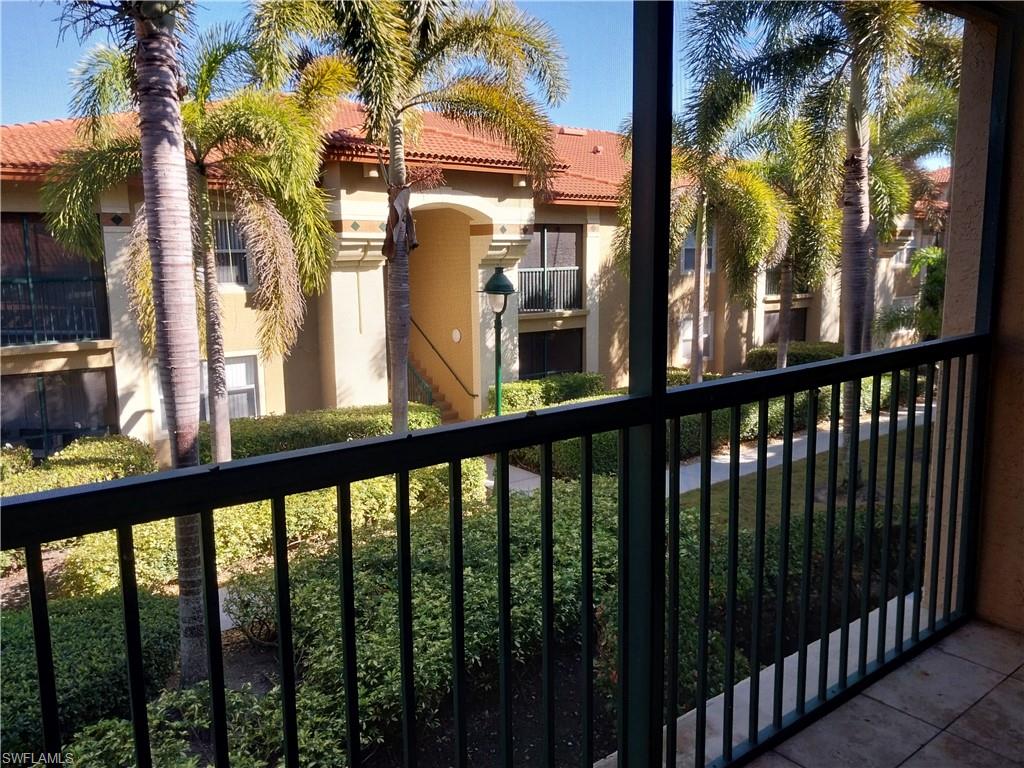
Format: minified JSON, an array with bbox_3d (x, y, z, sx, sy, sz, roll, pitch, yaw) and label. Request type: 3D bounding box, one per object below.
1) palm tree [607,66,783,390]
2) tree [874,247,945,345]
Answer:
[{"bbox_3d":[4.572,-2.915,18.441,4.300,8.540,4.200,1,9,14],"label":"palm tree"},{"bbox_3d":[14.323,-2.450,27.140,2.800,4.660,2.700,4,10,27],"label":"tree"}]

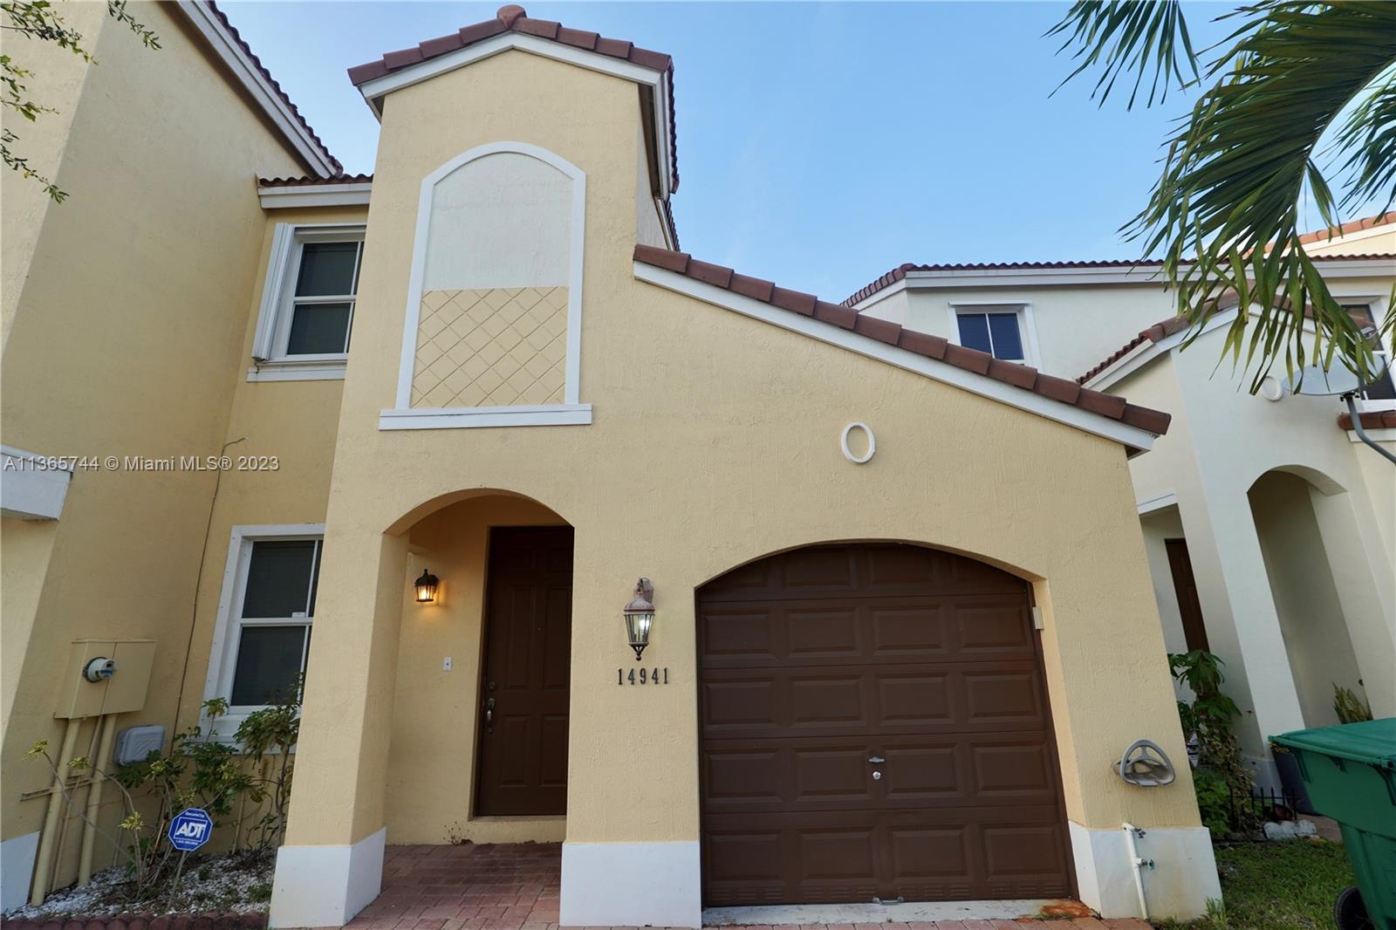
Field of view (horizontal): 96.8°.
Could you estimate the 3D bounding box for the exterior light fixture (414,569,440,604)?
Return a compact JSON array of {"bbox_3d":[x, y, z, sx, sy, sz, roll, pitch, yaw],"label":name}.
[{"bbox_3d":[-2.459,1.108,5.694,0.186,0.299,0.238,-1,-14,0],"label":"exterior light fixture"}]

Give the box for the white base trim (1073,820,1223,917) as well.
[{"bbox_3d":[2.810,2.525,3.901,0.740,0.481,0.256,-1,-14,0],"label":"white base trim"}]

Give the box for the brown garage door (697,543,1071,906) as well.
[{"bbox_3d":[1.213,1.663,4.157,2.429,2.317,0.238,-1,-14,0],"label":"brown garage door"}]

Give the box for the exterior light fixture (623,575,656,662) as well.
[{"bbox_3d":[-0.375,0.999,4.051,0.191,0.511,0.325,-1,-14,0],"label":"exterior light fixture"}]

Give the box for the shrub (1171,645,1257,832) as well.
[{"bbox_3d":[4.540,2.407,5.568,0.693,1.438,0.649,-1,-14,0],"label":"shrub"}]

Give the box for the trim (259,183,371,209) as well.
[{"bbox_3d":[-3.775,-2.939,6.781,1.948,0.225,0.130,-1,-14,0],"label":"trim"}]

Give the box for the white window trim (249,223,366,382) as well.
[{"bbox_3d":[-3.698,-1.742,6.550,1.767,1.780,0.143,-1,-14,0],"label":"white window trim"}]

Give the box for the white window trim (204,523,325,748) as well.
[{"bbox_3d":[-3.647,1.540,5.772,1.667,1.979,0.117,-1,-14,0],"label":"white window trim"}]

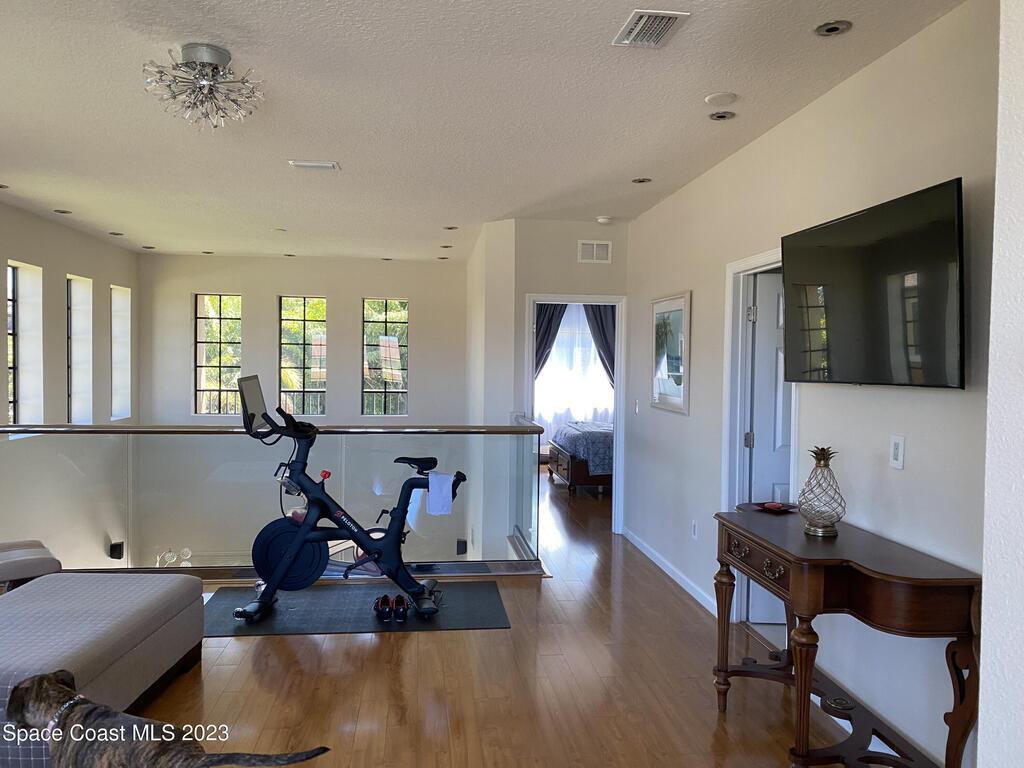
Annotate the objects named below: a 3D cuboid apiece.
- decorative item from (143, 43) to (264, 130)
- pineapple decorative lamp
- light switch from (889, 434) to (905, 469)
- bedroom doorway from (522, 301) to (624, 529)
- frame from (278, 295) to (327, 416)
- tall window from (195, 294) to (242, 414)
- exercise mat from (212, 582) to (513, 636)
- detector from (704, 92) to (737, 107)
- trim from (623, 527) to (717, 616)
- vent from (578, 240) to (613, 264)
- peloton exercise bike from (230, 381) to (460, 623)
[{"bbox_3d":[-1.228,-1.169,3.090,0.485,0.310,0.485,0,2,-7],"label":"decorative item"},{"bbox_3d":[1.223,0.417,3.023,0.197,0.337,0.197,0,2,-7],"label":"pineapple decorative lamp"},{"bbox_3d":[1.441,0.256,2.888,0.010,0.122,0.080,0,2,-7],"label":"light switch"},{"bbox_3d":[0.547,0.277,6.779,0.887,2.095,0.150,0,2,-7],"label":"bedroom doorway"},{"bbox_3d":[-2.601,-0.339,9.597,0.610,1.480,0.120,0,2,-7],"label":"frame"},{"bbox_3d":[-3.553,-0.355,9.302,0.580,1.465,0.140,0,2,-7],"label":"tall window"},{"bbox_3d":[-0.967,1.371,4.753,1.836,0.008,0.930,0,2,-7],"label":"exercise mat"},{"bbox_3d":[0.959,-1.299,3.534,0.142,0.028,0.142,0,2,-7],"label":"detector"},{"bbox_3d":[1.114,1.323,5.682,0.018,0.088,2.220,0,2,-7],"label":"trim"},{"bbox_3d":[0.736,-1.151,6.706,0.305,0.200,0.020,0,2,-7],"label":"vent"},{"bbox_3d":[-0.970,0.665,4.795,1.360,1.400,0.580,1,2,-4],"label":"peloton exercise bike"}]

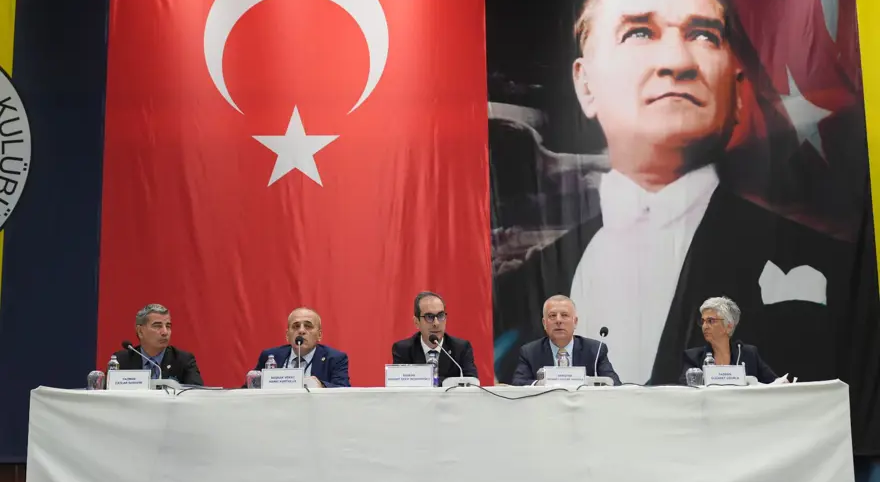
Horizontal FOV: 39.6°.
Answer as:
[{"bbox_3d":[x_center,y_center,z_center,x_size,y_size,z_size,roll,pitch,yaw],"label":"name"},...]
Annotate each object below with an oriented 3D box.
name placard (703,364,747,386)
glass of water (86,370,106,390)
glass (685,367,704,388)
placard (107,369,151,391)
[{"bbox_3d":[1.423,0.673,6.100,0.214,0.100,0.060,-1,-10,2],"label":"name placard"},{"bbox_3d":[-1.671,0.681,5.950,0.083,0.095,0.083,-1,-9,0],"label":"glass of water"},{"bbox_3d":[1.286,0.690,6.160,0.088,0.095,0.088,-1,-10,0],"label":"glass"},{"bbox_3d":[-1.550,0.696,6.100,0.216,0.100,0.060,0,-10,-2],"label":"placard"}]

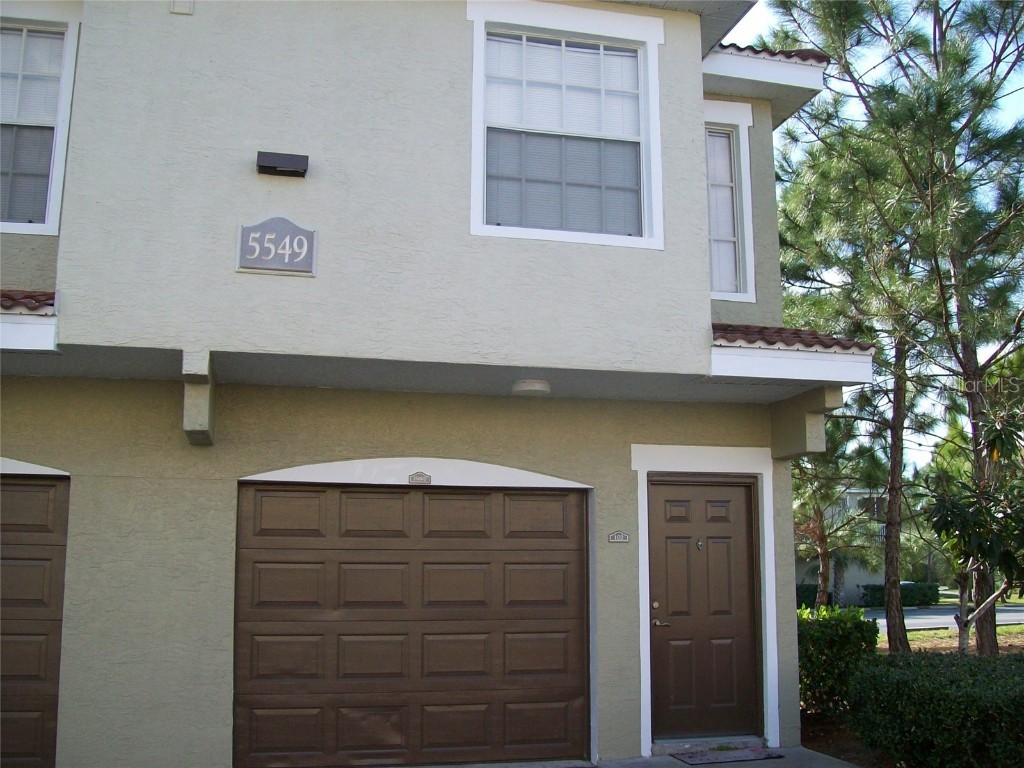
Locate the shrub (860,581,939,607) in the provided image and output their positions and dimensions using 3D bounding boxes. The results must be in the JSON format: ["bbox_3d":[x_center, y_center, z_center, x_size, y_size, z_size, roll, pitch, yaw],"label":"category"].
[{"bbox_3d":[15.145,8.236,41.567,2.900,0.900,1.050,2,-9,-13],"label":"shrub"}]

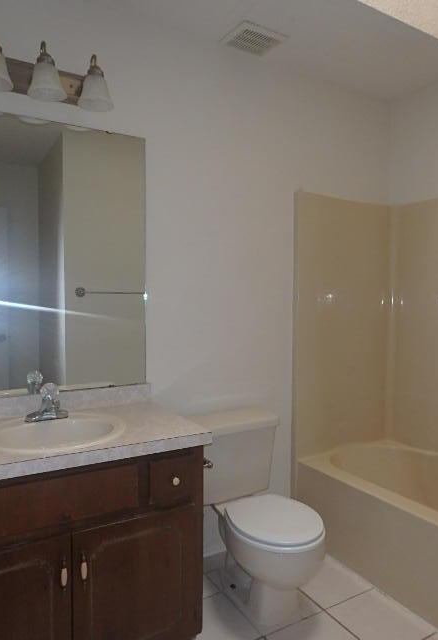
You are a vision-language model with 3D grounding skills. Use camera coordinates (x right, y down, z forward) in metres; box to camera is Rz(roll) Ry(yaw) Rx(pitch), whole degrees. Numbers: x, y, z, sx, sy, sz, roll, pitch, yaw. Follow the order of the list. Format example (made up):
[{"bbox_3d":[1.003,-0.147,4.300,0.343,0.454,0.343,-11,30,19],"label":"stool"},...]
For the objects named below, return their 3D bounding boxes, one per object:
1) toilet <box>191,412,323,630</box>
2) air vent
[{"bbox_3d":[0.170,0.822,1.891,0.415,0.744,0.655,-1,2,-30],"label":"toilet"},{"bbox_3d":[0.157,-1.240,2.054,0.235,0.025,0.200,-1,2,-30],"label":"air vent"}]

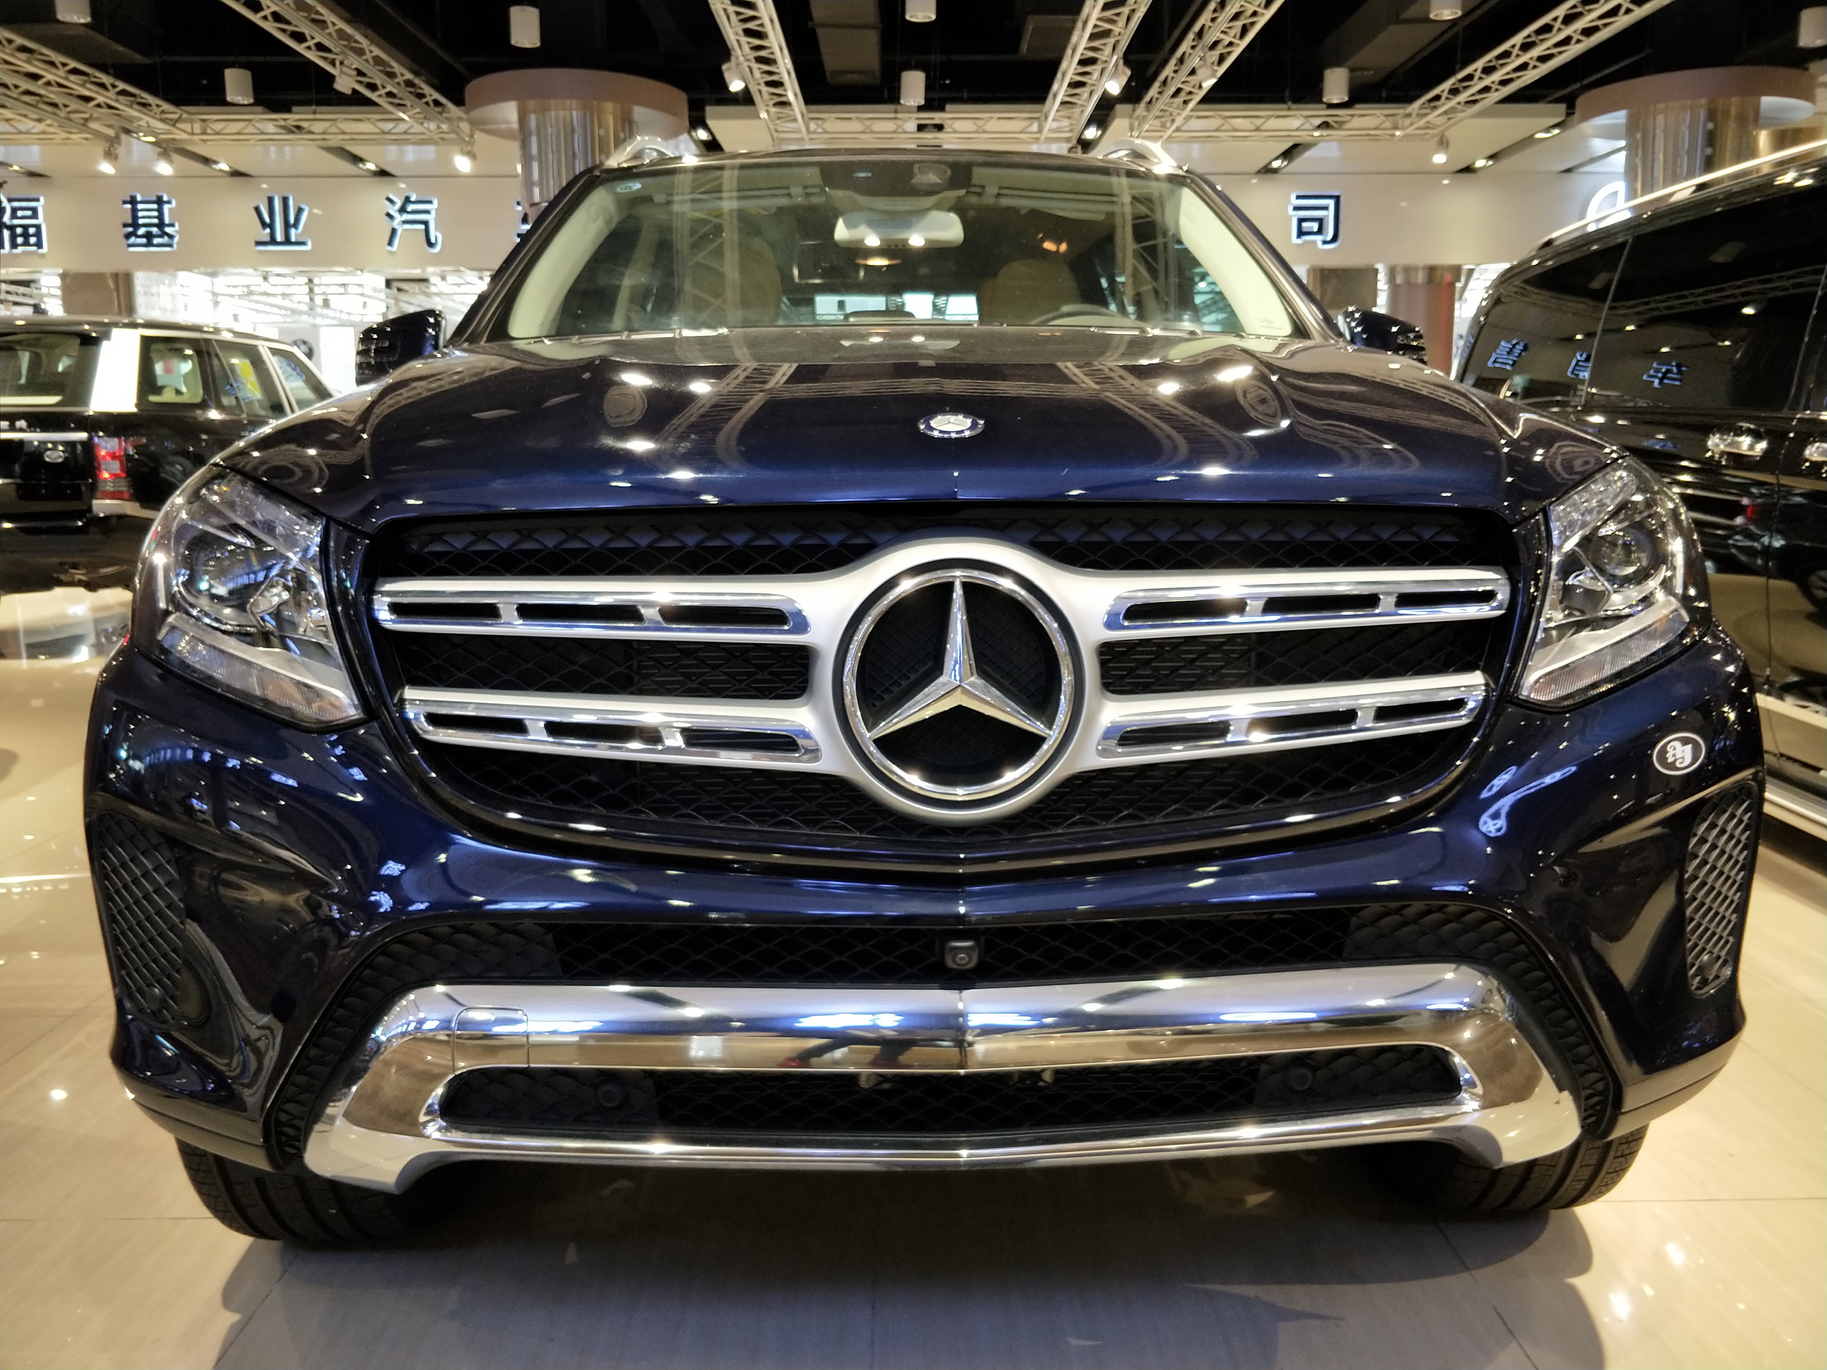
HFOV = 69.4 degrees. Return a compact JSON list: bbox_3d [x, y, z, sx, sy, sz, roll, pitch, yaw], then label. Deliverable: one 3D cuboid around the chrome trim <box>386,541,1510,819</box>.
[{"bbox_3d":[0.034,-0.009,1.066,0.945,0.228,0.105,-1,10,-2],"label":"chrome trim"}]

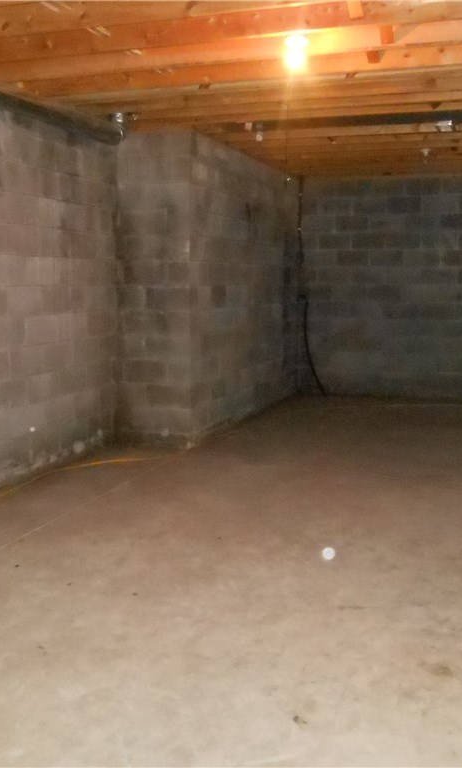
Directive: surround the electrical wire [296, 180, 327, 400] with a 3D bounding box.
[{"bbox_3d":[0.947,-1.133,9.050,0.320,2.550,0.120,2,8,14],"label":"electrical wire"}]

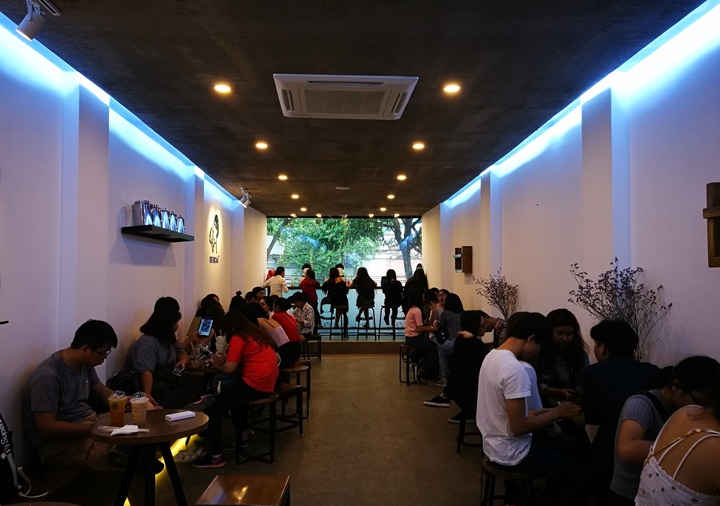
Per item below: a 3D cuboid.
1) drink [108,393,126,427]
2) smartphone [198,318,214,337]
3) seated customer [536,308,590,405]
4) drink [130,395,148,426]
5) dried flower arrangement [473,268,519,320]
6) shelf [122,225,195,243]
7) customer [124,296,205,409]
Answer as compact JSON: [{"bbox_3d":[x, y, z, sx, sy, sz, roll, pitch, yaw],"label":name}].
[{"bbox_3d":[-1.200,0.775,2.780,0.095,0.165,0.095,0,-2,-1],"label":"drink"},{"bbox_3d":[-1.230,0.597,4.500,0.082,0.150,0.010,15,-18,-10],"label":"smartphone"},{"bbox_3d":[1.303,0.993,3.603,0.480,1.270,0.700,-1,-2,16],"label":"seated customer"},{"bbox_3d":[-1.151,0.809,2.933,0.100,0.163,0.100,0,-2,-2],"label":"drink"},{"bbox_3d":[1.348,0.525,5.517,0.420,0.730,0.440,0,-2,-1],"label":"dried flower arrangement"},{"bbox_3d":[-1.863,-0.172,5.288,0.255,0.050,1.320,0,-2,-1],"label":"shelf"},{"bbox_3d":[-1.488,0.976,4.480,0.780,1.230,0.500,1,-3,-27],"label":"customer"}]

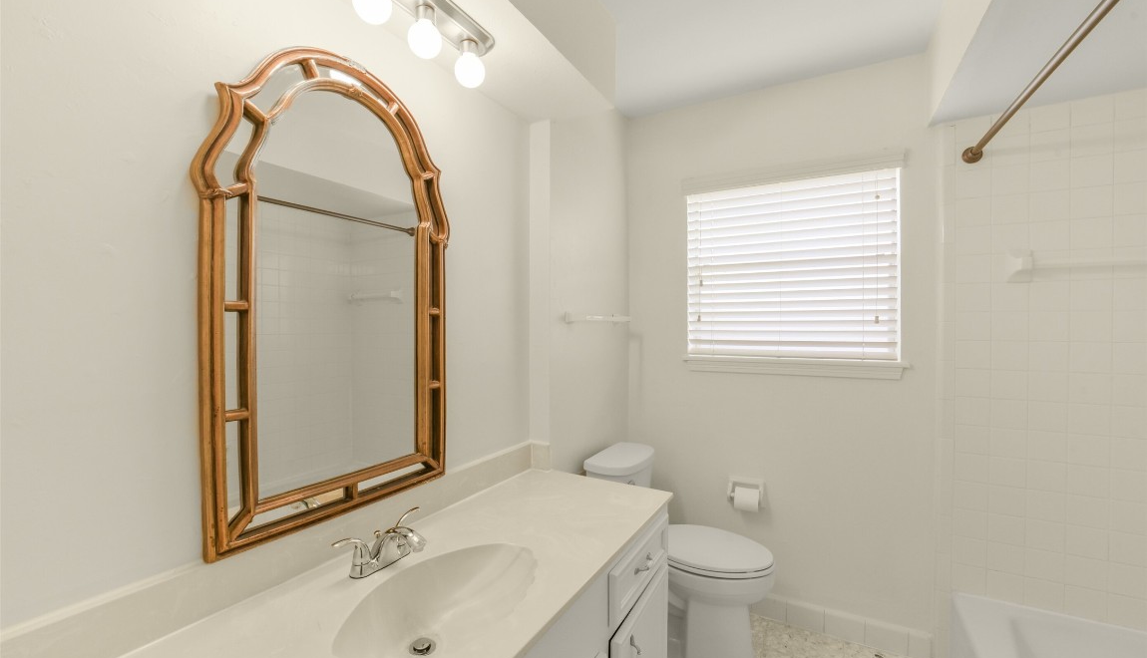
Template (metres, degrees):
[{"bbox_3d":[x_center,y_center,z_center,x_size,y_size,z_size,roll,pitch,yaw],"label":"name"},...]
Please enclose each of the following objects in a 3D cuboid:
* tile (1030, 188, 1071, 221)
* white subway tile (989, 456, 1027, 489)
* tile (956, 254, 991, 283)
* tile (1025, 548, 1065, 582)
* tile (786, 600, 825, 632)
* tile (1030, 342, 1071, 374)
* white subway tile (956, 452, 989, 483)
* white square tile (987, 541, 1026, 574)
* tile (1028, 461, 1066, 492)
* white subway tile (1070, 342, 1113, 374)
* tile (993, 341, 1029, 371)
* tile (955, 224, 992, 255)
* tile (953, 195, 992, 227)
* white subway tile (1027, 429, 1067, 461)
[{"bbox_3d":[1.746,-0.450,1.637,0.108,0.108,0.008,0,1,26],"label":"tile"},{"bbox_3d":[1.637,0.538,1.684,0.107,0.108,0.009,0,1,27],"label":"white subway tile"},{"bbox_3d":[1.558,-0.230,1.740,0.107,0.108,0.009,0,0,30],"label":"tile"},{"bbox_3d":[1.743,0.874,1.650,0.108,0.108,0.008,0,1,26],"label":"tile"},{"bbox_3d":[1.052,1.313,2.025,0.153,0.110,0.011,0,0,30],"label":"tile"},{"bbox_3d":[1.735,0.101,1.632,0.107,0.108,0.010,0,0,27],"label":"tile"},{"bbox_3d":[1.548,0.541,1.744,0.108,0.108,0.008,0,1,26],"label":"white subway tile"},{"bbox_3d":[1.645,0.873,1.699,0.108,0.108,0.008,0,1,26],"label":"white square tile"},{"bbox_3d":[1.732,0.539,1.635,0.107,0.108,0.009,0,1,27],"label":"tile"},{"bbox_3d":[1.831,0.102,1.584,0.107,0.108,0.010,0,0,27],"label":"white subway tile"},{"bbox_3d":[1.630,0.098,1.674,0.108,0.108,0.009,0,1,27],"label":"tile"},{"bbox_3d":[1.546,-0.339,1.725,0.107,0.108,0.009,0,1,27],"label":"tile"},{"bbox_3d":[1.550,-0.451,1.733,0.108,0.108,0.008,0,1,26],"label":"tile"},{"bbox_3d":[1.732,0.429,1.634,0.107,0.108,0.009,0,1,27],"label":"white subway tile"}]

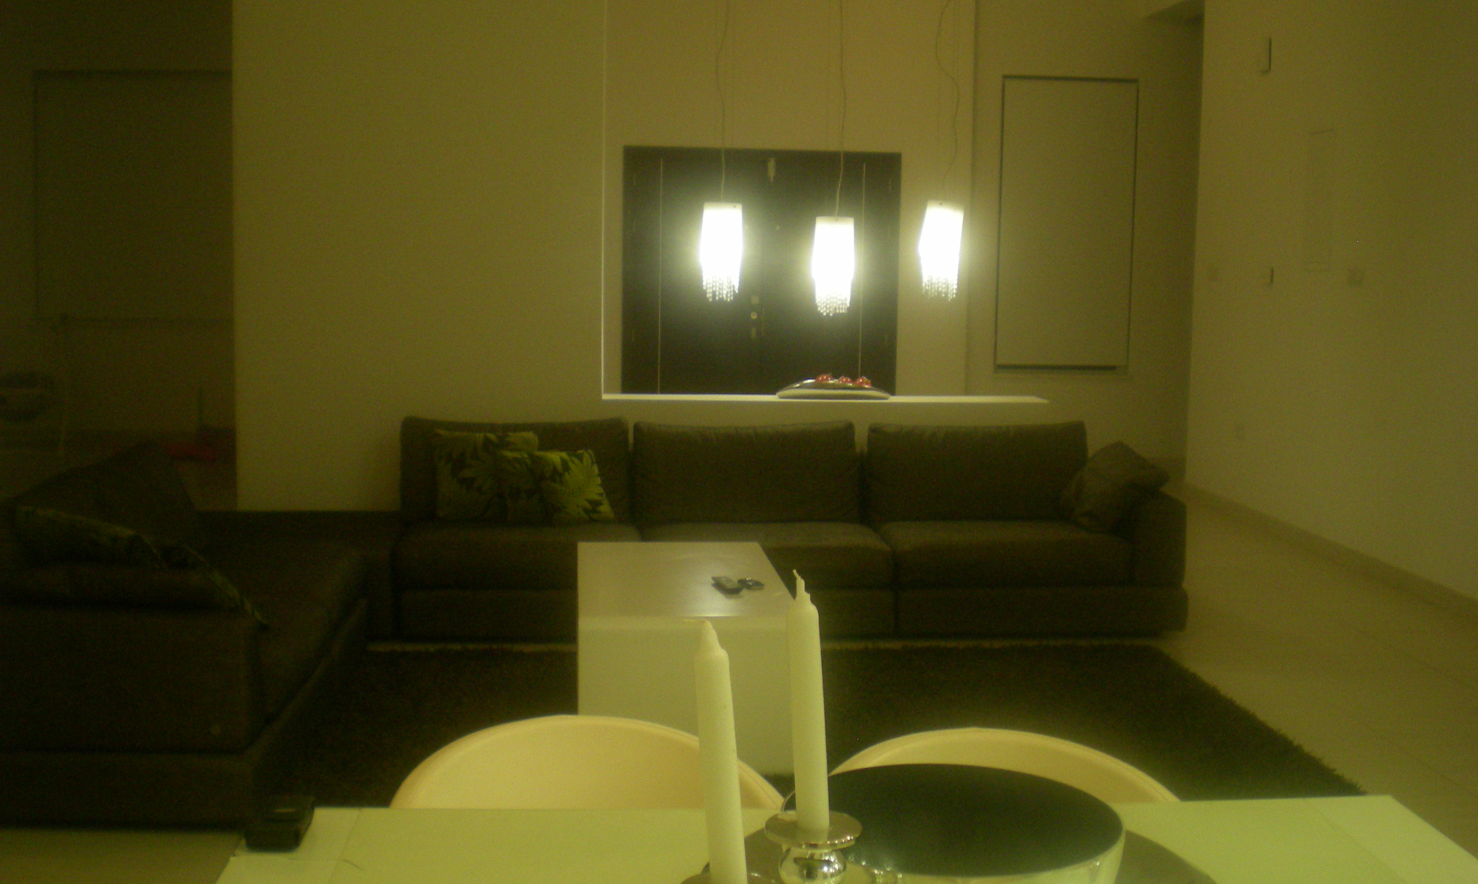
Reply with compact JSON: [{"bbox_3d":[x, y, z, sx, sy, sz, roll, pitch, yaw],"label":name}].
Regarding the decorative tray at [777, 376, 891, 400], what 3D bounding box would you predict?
[{"bbox_3d":[0.412,-0.234,7.055,0.480,0.095,0.200,0,7,-5],"label":"decorative tray"}]

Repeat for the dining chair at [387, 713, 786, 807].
[{"bbox_3d":[-0.215,0.837,2.210,0.570,0.790,0.550,0,7,-10],"label":"dining chair"}]

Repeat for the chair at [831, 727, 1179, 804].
[{"bbox_3d":[0.358,0.847,2.200,0.570,0.790,0.550,1,7,-3],"label":"chair"}]

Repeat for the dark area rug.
[{"bbox_3d":[0.182,0.874,5.060,3.050,0.030,2.050,0,7,-5],"label":"dark area rug"}]

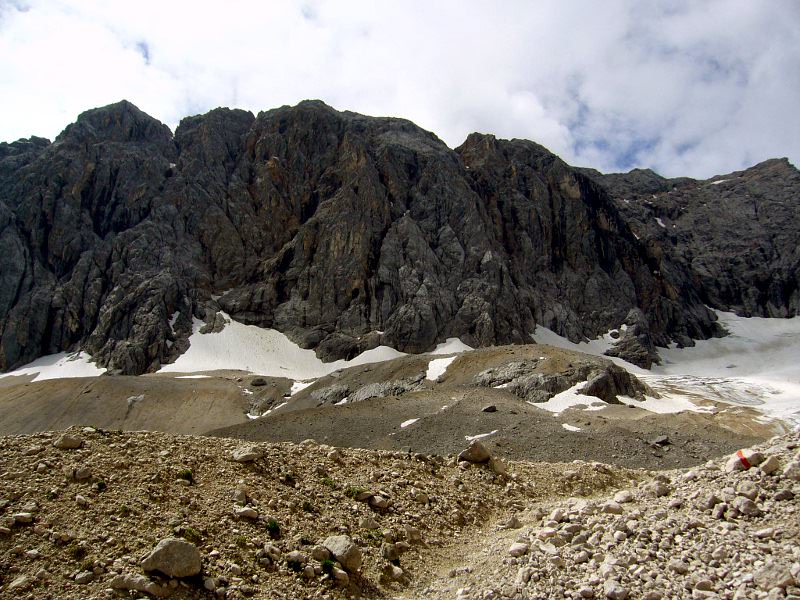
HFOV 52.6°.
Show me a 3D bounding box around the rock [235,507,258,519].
[{"bbox_3d":[-1.708,2.364,9.000,0.254,0.116,0.200,1,-6,-10],"label":"rock"}]

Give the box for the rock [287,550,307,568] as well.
[{"bbox_3d":[-0.883,2.214,6.900,0.171,0.141,0.145,0,-2,0],"label":"rock"}]

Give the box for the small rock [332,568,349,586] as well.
[{"bbox_3d":[-0.478,2.222,6.500,0.122,0.140,0.141,0,-6,-4],"label":"small rock"}]

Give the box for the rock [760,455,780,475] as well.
[{"bbox_3d":[4.718,2.095,10.300,0.242,0.222,0.216,-3,-6,24],"label":"rock"}]

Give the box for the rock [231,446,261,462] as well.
[{"bbox_3d":[-2.006,2.006,10.500,0.378,0.191,0.302,0,-3,0],"label":"rock"}]

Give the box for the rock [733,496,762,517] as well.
[{"bbox_3d":[3.179,1.889,7.400,0.266,0.168,0.213,0,-3,0],"label":"rock"}]

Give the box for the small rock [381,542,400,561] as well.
[{"bbox_3d":[-0.088,2.332,7.500,0.176,0.145,0.167,0,-6,-1],"label":"small rock"}]

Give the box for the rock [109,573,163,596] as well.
[{"bbox_3d":[-2.027,2.181,6.200,0.393,0.160,0.248,2,-6,-18],"label":"rock"}]

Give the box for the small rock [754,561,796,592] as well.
[{"bbox_3d":[2.507,1.839,5.400,0.272,0.184,0.218,0,-3,0],"label":"small rock"}]

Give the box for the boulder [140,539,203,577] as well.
[{"bbox_3d":[-1.638,1.854,5.800,0.431,0.264,0.345,0,-3,0],"label":"boulder"}]

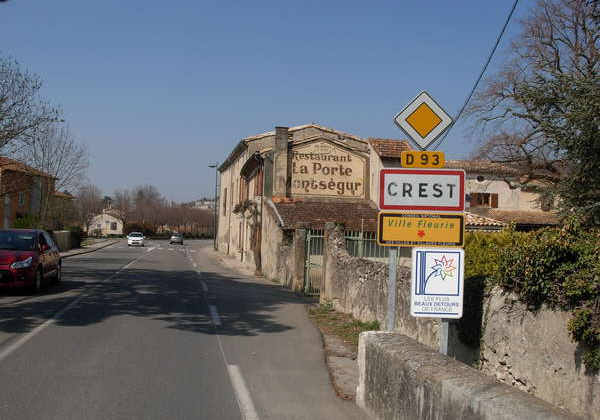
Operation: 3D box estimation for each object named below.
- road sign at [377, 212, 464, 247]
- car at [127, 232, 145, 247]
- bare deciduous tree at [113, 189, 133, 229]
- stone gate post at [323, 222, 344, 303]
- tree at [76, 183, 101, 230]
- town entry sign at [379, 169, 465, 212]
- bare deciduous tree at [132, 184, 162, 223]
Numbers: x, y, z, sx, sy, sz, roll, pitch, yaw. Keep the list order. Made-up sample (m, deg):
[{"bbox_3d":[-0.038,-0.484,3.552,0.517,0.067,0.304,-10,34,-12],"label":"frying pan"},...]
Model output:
[{"bbox_3d":[1.413,0.231,7.650,1.000,0.400,0.040,2,-2,7],"label":"road sign"},{"bbox_3d":[-16.382,2.956,66.000,1.720,1.480,4.000,2,-2,-12],"label":"car"},{"bbox_3d":[-30.181,0.000,112.000,3.600,7.200,3.600,2,-2,-12],"label":"bare deciduous tree"},{"bbox_3d":[0.777,1.247,15.500,0.470,1.900,0.470,2,-2,-11],"label":"stone gate post"},{"bbox_3d":[-35.792,-0.170,112.000,4.600,8.400,4.600,2,-2,-12],"label":"tree"},{"bbox_3d":[1.425,-0.224,7.650,1.000,0.480,0.040,2,-2,7],"label":"town entry sign"},{"bbox_3d":[-30.097,-0.888,130.000,6.000,8.800,6.000,2,-2,-12],"label":"bare deciduous tree"}]

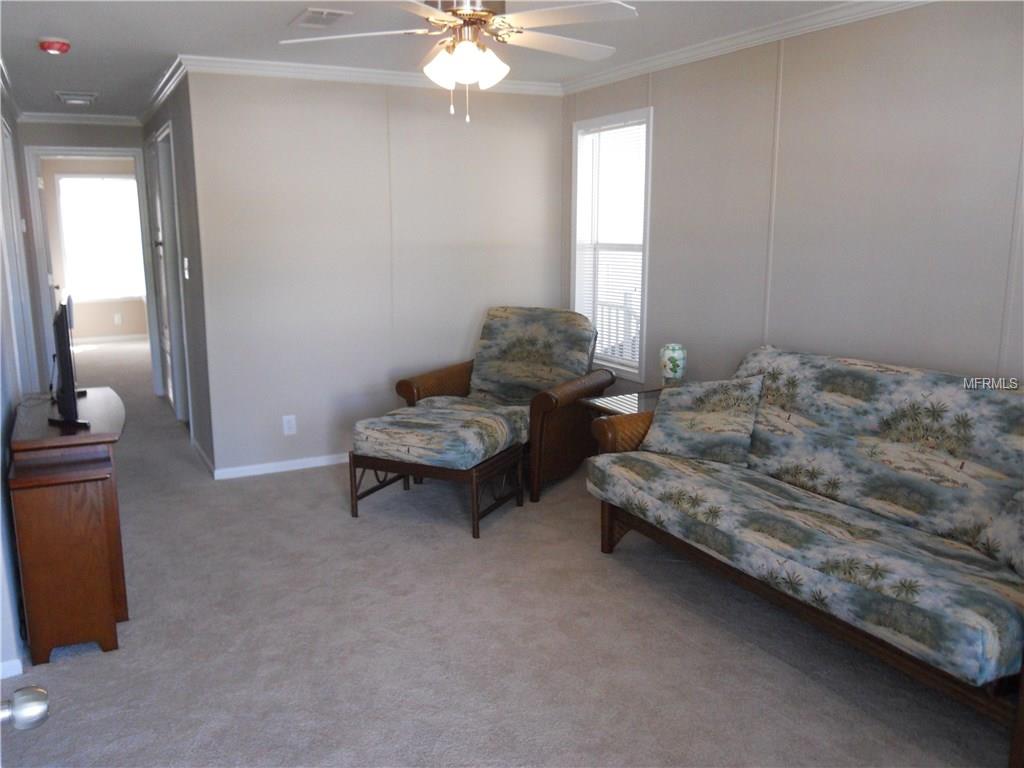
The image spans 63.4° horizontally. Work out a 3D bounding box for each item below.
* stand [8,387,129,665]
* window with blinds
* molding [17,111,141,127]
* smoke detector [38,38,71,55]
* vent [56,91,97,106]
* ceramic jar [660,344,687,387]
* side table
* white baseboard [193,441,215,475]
[{"bbox_3d":[-1.680,0.497,3.224,0.380,0.800,0.920,-6,13,-27],"label":"stand"},{"bbox_3d":[0.616,-0.867,5.290,0.070,1.620,0.850,-6,13,-27],"label":"window with blinds"},{"bbox_3d":[-3.545,-2.180,6.818,0.880,0.068,0.055,-6,13,-27],"label":"molding"},{"bbox_3d":[-2.249,-1.658,4.079,0.135,0.050,0.135,-6,13,-27],"label":"smoke detector"},{"bbox_3d":[-3.055,-2.002,5.825,0.250,0.040,0.320,-6,13,-27],"label":"vent"},{"bbox_3d":[0.889,-0.071,4.537,0.140,0.244,0.140,0,11,0],"label":"ceramic jar"},{"bbox_3d":[0.777,0.387,4.323,0.630,0.570,0.570,-6,13,-27],"label":"side table"},{"bbox_3d":[-1.976,0.468,5.284,0.017,0.066,0.850,-6,13,-27],"label":"white baseboard"}]

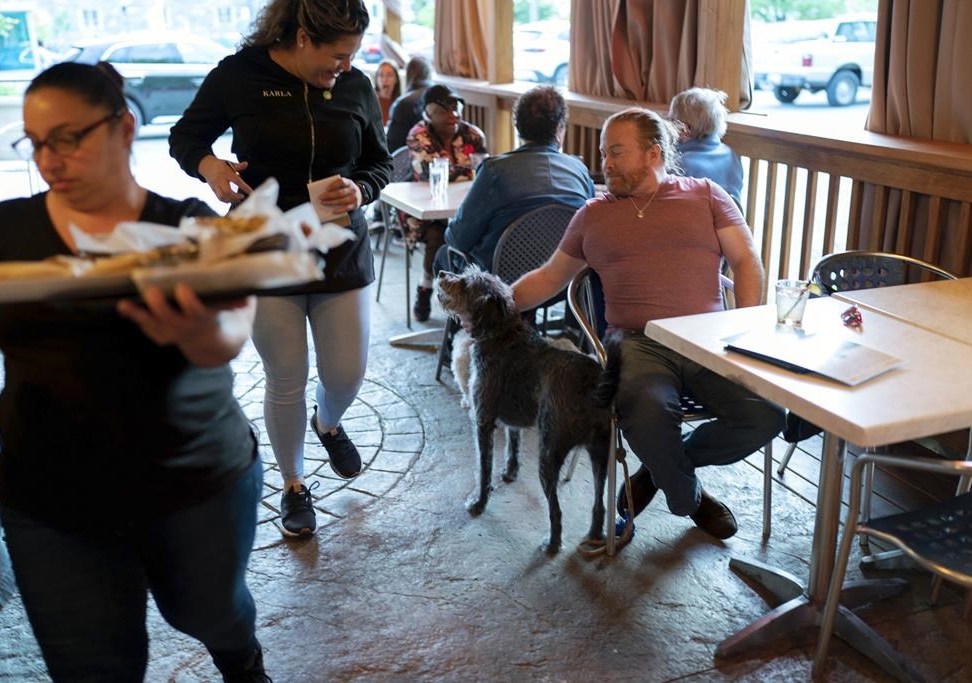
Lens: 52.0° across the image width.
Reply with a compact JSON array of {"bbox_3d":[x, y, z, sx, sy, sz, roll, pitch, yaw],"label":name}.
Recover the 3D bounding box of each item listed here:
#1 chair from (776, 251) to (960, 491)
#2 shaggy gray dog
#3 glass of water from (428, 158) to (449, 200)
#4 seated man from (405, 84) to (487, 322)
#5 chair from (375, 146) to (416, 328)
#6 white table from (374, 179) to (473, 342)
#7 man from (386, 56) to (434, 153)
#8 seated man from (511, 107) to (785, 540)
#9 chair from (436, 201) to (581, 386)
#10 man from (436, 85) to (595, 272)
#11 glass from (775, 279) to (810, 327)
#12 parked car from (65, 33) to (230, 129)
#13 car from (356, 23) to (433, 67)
[{"bbox_3d":[1.377,0.146,3.330,0.560,0.800,0.580,-6,18,-16],"label":"chair"},{"bbox_3d":[0.128,0.182,3.241,0.290,0.820,0.820,-14,21,-35],"label":"shaggy gray dog"},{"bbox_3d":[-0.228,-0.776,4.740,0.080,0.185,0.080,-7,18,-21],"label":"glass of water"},{"bbox_3d":[-0.210,-0.793,5.530,0.500,1.260,0.720,-7,18,-21],"label":"seated man"},{"bbox_3d":[-0.277,-0.601,5.570,0.560,0.870,0.600,-7,18,-21],"label":"chair"},{"bbox_3d":[-0.147,-0.375,5.028,0.660,0.750,0.880,-7,18,-21],"label":"white table"},{"bbox_3d":[-0.553,-1.475,7.655,0.580,1.380,0.850,-6,18,-17],"label":"man"},{"bbox_3d":[0.499,-0.048,3.140,0.800,1.310,0.760,0,17,3],"label":"seated man"},{"bbox_3d":[0.128,-0.202,4.276,0.560,0.850,0.580,-9,19,-27],"label":"chair"},{"bbox_3d":[0.113,-0.464,4.444,0.580,1.340,0.850,-8,19,-21],"label":"man"},{"bbox_3d":[0.797,-0.099,2.604,0.086,0.110,0.086,-1,17,0],"label":"glass"},{"bbox_3d":[-5.020,-4.399,16.830,4.650,1.650,1.870,-11,20,-30],"label":"parked car"},{"bbox_3d":[-1.408,-8.236,28.554,4.500,1.650,1.830,-11,20,-29],"label":"car"}]

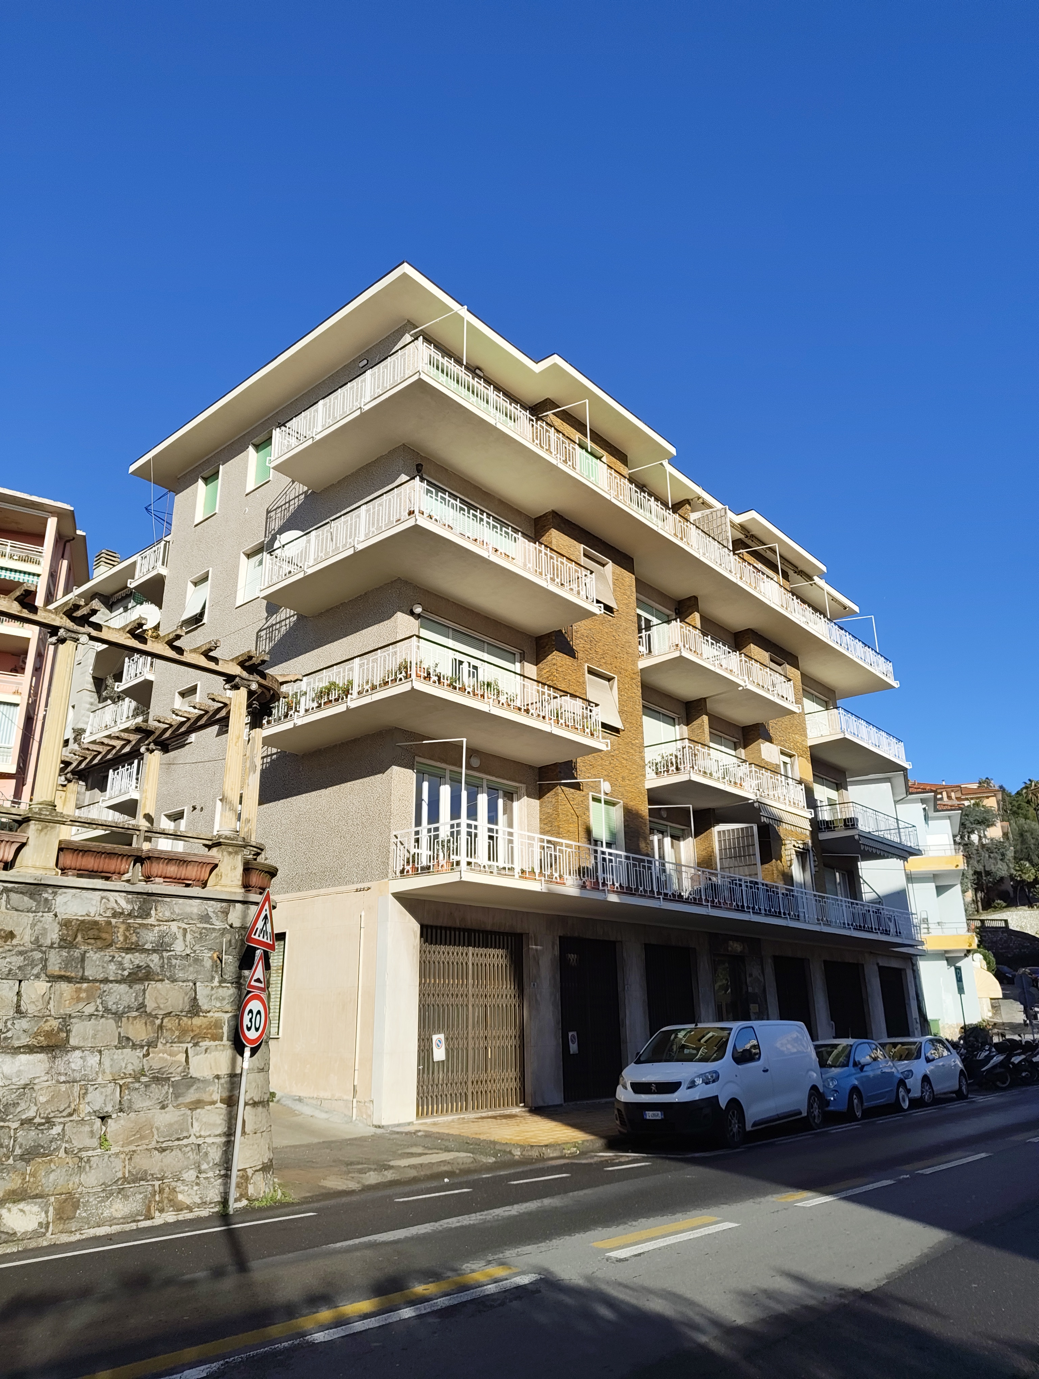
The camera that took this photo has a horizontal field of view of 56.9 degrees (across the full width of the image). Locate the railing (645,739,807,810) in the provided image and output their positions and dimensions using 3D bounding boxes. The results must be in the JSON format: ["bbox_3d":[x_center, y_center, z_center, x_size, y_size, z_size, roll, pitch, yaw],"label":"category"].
[{"bbox_3d":[6.138,2.735,27.562,1.350,1.017,6.939,-17,-25,38],"label":"railing"}]

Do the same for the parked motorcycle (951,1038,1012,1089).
[{"bbox_3d":[13.147,10.813,27.485,0.750,1.200,1.950,13,-24,-35],"label":"parked motorcycle"}]

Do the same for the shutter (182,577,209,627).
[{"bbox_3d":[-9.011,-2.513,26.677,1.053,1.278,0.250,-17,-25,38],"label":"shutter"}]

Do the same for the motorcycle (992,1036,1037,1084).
[{"bbox_3d":[14.869,11.527,29.593,0.750,1.200,1.950,11,-22,-29],"label":"motorcycle"}]

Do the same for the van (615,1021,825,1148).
[{"bbox_3d":[3.670,6.930,17.070,1.980,1.910,4.750,-17,-24,36],"label":"van"}]

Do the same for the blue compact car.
[{"bbox_3d":[6.820,8.210,20.250,1.640,1.490,3.570,-17,-25,38],"label":"blue compact car"}]

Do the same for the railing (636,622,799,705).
[{"bbox_3d":[6.094,-0.475,28.686,1.350,1.017,6.939,-17,-25,38],"label":"railing"}]

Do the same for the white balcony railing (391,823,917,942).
[{"bbox_3d":[5.935,5.957,26.679,1.953,1.017,23.508,-17,-25,38],"label":"white balcony railing"}]

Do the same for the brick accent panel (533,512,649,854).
[{"bbox_3d":[1.896,0.453,24.828,0.612,9.747,3.726,-17,-25,38],"label":"brick accent panel"}]

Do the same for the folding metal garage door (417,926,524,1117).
[{"bbox_3d":[-0.994,6.774,19.712,0.120,3.564,3.285,-17,-25,38],"label":"folding metal garage door"}]

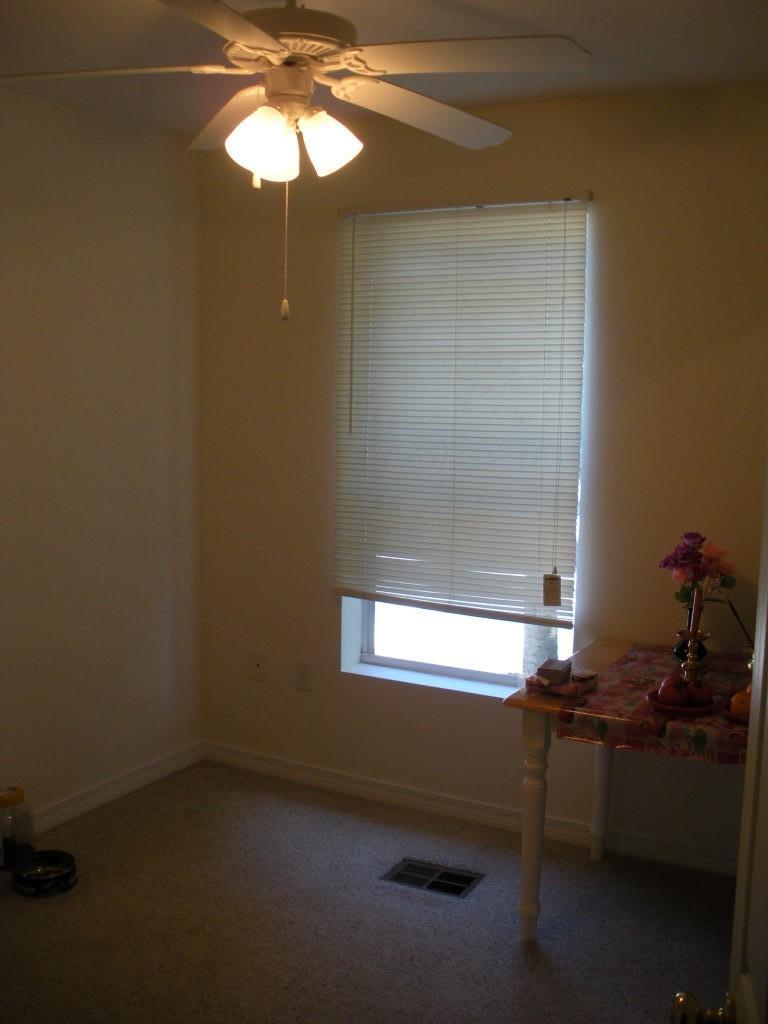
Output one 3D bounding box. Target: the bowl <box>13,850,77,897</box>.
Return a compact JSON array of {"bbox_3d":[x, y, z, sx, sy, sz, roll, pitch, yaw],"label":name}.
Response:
[{"bbox_3d":[-1.041,1.110,3.276,0.188,0.060,0.188,1,7,0],"label":"bowl"}]

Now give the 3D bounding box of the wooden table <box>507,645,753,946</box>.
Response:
[{"bbox_3d":[0.950,0.852,2.956,1.020,0.725,0.807,5,8,28],"label":"wooden table"}]

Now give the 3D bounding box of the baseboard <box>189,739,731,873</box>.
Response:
[{"bbox_3d":[0.312,1.062,3.788,2.340,0.082,0.018,5,8,28],"label":"baseboard"}]

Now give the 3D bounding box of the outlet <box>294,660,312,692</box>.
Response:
[{"bbox_3d":[-0.311,0.630,4.075,0.074,0.116,0.010,5,8,28],"label":"outlet"}]

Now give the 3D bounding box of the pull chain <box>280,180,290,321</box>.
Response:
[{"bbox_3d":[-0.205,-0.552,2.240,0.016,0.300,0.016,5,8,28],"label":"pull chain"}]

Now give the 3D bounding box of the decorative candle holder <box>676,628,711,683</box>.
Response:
[{"bbox_3d":[0.856,0.409,2.936,0.092,0.153,0.092,5,8,28],"label":"decorative candle holder"}]

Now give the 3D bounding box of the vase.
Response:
[{"bbox_3d":[0.927,0.351,3.216,0.093,0.203,0.093,5,8,28],"label":"vase"}]

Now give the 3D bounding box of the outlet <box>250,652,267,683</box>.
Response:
[{"bbox_3d":[-0.496,0.611,4.172,0.073,0.116,0.010,5,8,28],"label":"outlet"}]

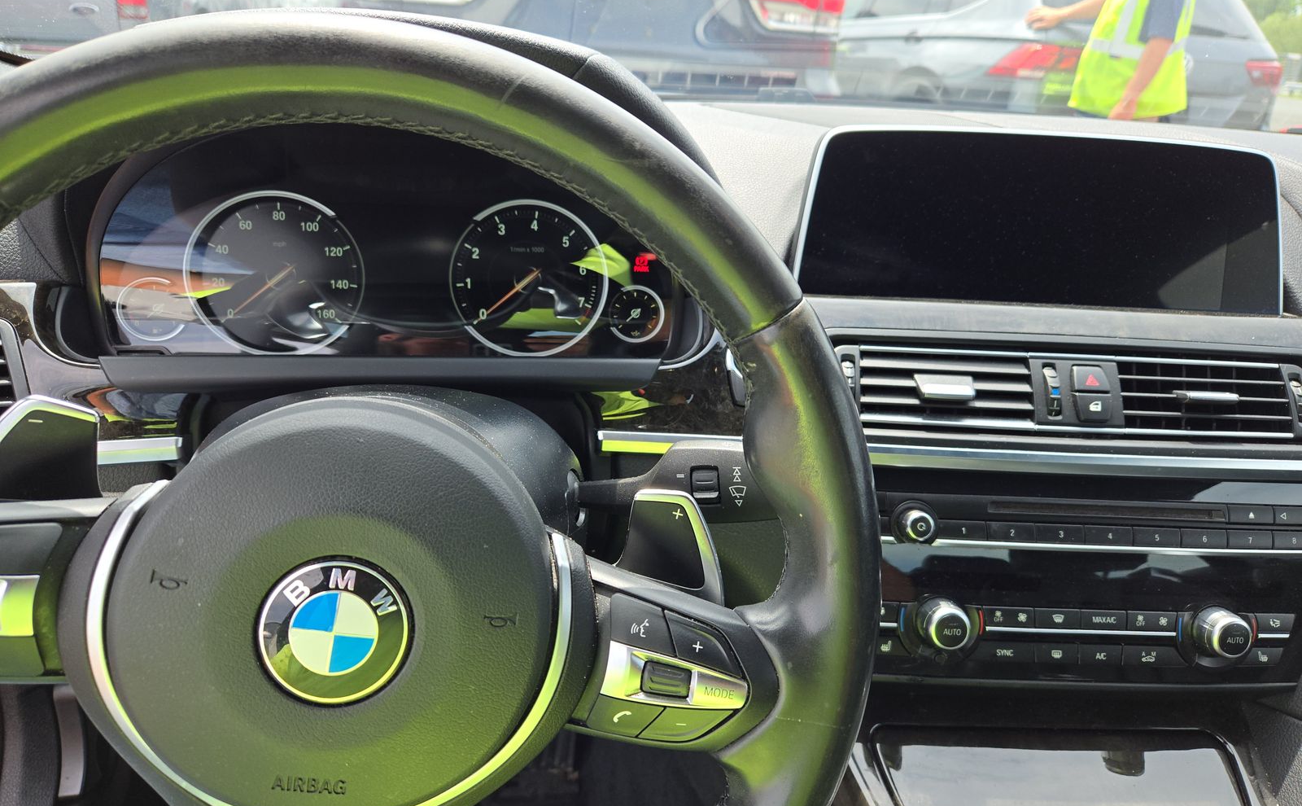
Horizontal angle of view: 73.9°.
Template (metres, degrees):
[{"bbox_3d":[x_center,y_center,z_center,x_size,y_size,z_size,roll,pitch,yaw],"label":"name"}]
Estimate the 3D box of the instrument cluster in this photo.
[{"bbox_3d":[-0.118,-0.079,0.420,0.274,0.114,0.045,0,12,-11],"label":"instrument cluster"}]

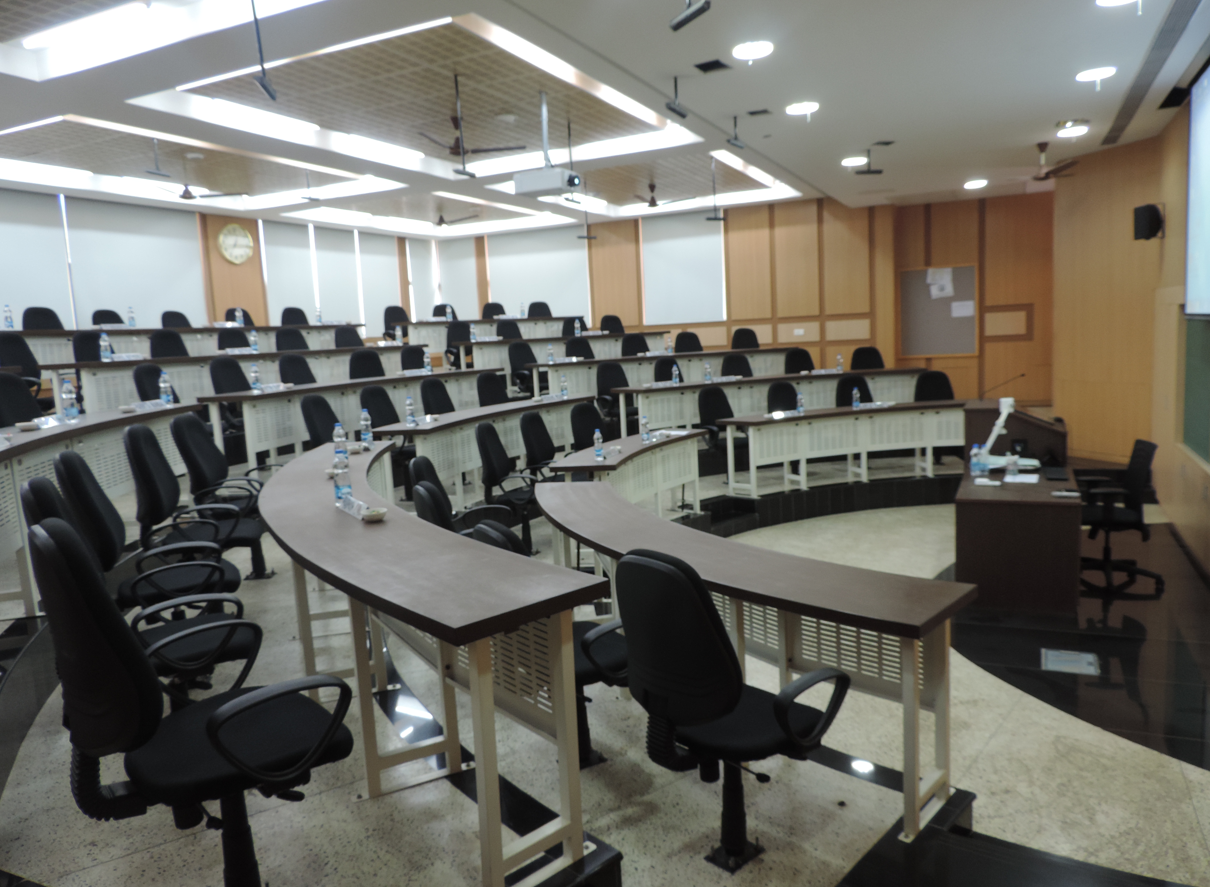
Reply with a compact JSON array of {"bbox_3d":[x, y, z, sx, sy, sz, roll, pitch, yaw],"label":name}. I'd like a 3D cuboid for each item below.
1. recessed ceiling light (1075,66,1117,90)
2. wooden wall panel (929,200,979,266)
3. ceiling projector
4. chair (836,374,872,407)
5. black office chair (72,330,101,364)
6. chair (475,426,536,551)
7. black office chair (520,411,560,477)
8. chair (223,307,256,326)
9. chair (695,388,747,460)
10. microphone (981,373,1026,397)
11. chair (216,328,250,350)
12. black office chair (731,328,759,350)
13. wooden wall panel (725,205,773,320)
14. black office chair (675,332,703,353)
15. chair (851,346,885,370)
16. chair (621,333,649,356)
[{"bbox_3d":[3.439,-2.558,5.873,0.270,0.070,0.270,1,8,26],"label":"recessed ceiling light"},{"bbox_3d":[4.893,-2.930,11.737,0.604,0.899,0.040,0,7,23],"label":"wooden wall panel"},{"bbox_3d":[-0.470,-2.183,7.005,0.460,0.160,0.350,0,8,25],"label":"ceiling projector"},{"bbox_3d":[2.842,-0.228,9.310,0.580,1.010,0.580,-4,7,-8],"label":"chair"},{"bbox_3d":[-4.507,-0.522,7.762,0.600,1.032,0.600,-1,8,18],"label":"black office chair"},{"bbox_3d":[-0.614,0.357,6.652,0.620,1.060,0.600,-2,8,10],"label":"chair"},{"bbox_3d":[-0.383,0.244,7.220,0.600,1.032,0.600,0,8,26],"label":"black office chair"},{"bbox_3d":[-4.537,-1.234,10.859,0.620,1.060,0.600,3,10,40],"label":"chair"},{"bbox_3d":[1.265,-0.079,8.810,0.580,1.010,0.580,-7,8,-31],"label":"chair"},{"bbox_3d":[3.606,-0.514,7.598,0.356,0.222,0.040,1,8,26],"label":"microphone"},{"bbox_3d":[-3.843,-0.728,8.979,0.580,1.010,0.580,3,9,41],"label":"chair"},{"bbox_3d":[2.048,-1.110,11.800,0.580,1.010,0.580,-4,7,-7],"label":"black office chair"},{"bbox_3d":[2.287,-2.825,13.171,0.649,1.730,0.040,1,8,26],"label":"wooden wall panel"},{"bbox_3d":[1.242,-1.040,11.600,0.580,1.010,0.580,-5,7,-19],"label":"black office chair"},{"bbox_3d":[3.579,-0.767,11.149,0.600,1.040,0.630,-4,7,-4],"label":"chair"},{"bbox_3d":[0.562,-1.022,11.891,0.600,1.040,0.630,-8,9,-36],"label":"chair"}]

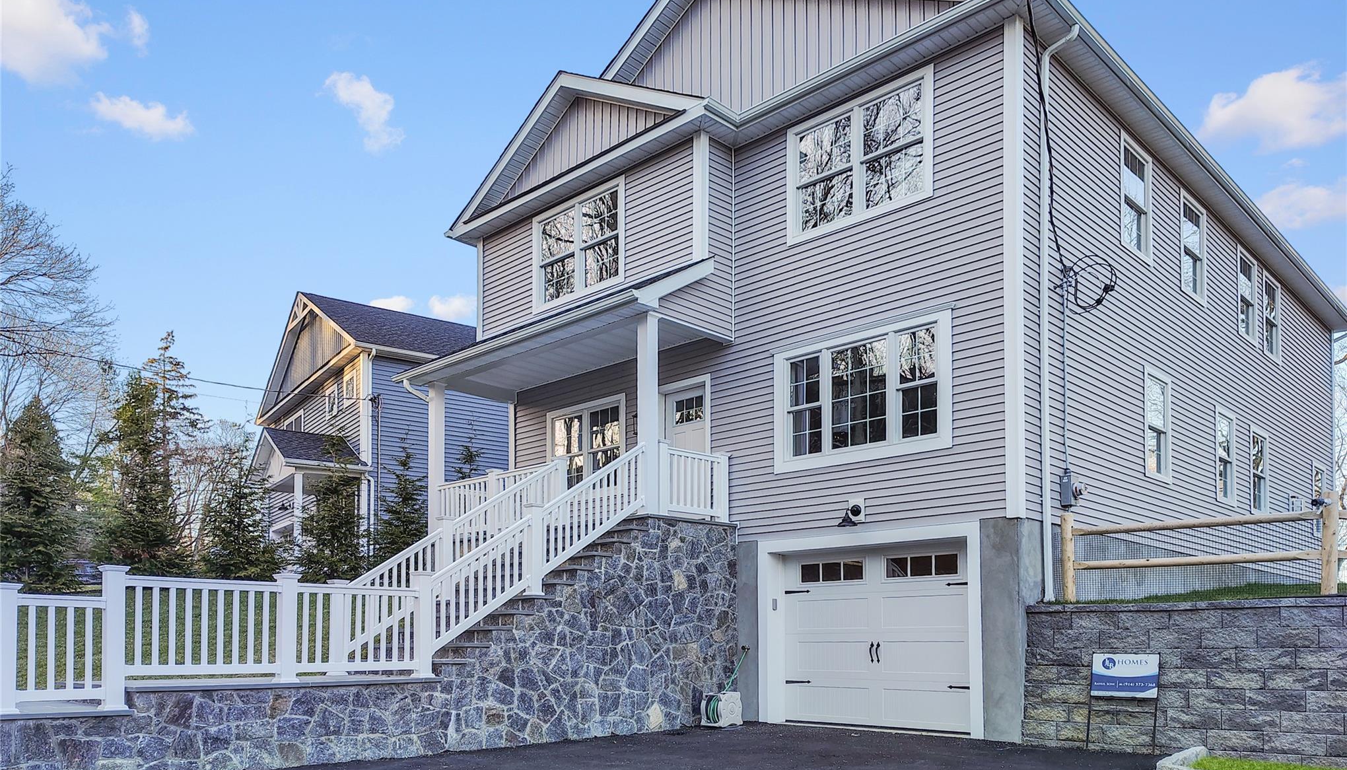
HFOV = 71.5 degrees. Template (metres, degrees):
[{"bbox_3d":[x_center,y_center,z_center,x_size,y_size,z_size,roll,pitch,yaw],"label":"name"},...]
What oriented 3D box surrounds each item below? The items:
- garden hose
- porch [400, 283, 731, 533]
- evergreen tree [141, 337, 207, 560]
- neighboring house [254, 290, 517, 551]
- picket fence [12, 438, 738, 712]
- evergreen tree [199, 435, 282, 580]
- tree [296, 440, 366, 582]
[{"bbox_3d":[0.739,4.191,13.000,0.500,1.050,0.500,-7,-11,43],"label":"garden hose"},{"bbox_3d":[-1.940,0.740,14.800,5.700,3.300,1.900,-7,-11,43],"label":"porch"},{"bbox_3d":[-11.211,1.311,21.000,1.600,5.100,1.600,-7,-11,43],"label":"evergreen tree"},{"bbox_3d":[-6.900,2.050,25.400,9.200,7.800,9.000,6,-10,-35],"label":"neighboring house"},{"bbox_3d":[-2.940,2.050,11.109,2.405,2.872,8.554,-7,-11,43],"label":"picket fence"},{"bbox_3d":[-7.510,2.173,16.300,1.400,2.600,1.400,-7,-11,43],"label":"evergreen tree"},{"bbox_3d":[-6.299,2.332,17.200,1.250,2.600,1.250,-7,-11,43],"label":"tree"}]

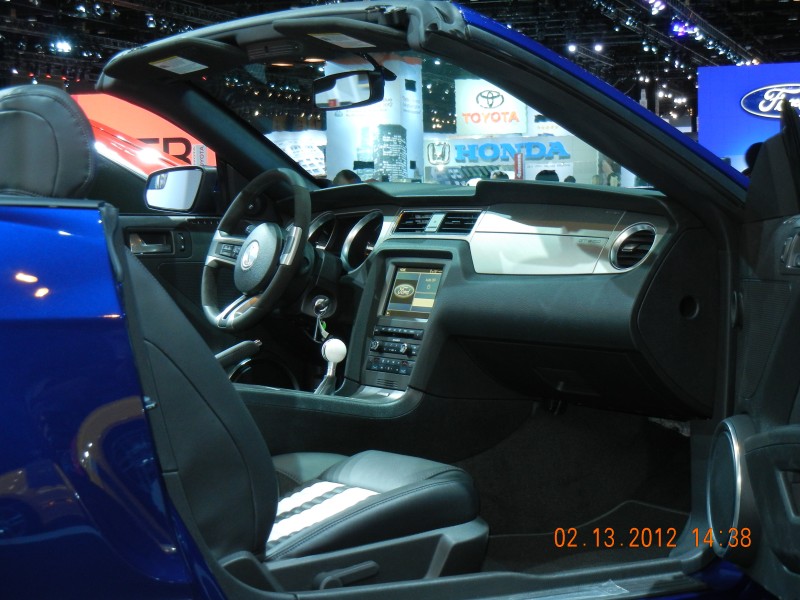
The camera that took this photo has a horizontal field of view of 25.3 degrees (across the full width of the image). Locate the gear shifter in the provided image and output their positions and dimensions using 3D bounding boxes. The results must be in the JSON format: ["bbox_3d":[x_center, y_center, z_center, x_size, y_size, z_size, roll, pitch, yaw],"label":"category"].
[{"bbox_3d":[-0.137,0.135,3.507,0.070,0.130,0.060,-2,3,-33],"label":"gear shifter"}]

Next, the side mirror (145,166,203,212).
[{"bbox_3d":[-0.516,-0.270,4.342,0.205,0.120,0.110,2,4,42],"label":"side mirror"}]

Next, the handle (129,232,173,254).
[{"bbox_3d":[-0.569,-0.129,4.061,0.110,0.052,0.035,-2,3,-33],"label":"handle"}]

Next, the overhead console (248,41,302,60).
[{"bbox_3d":[-0.247,-0.487,3.473,0.052,0.030,0.155,15,-7,-34],"label":"overhead console"}]

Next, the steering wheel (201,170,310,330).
[{"bbox_3d":[-0.298,-0.105,3.821,0.090,0.375,0.375,26,-12,-31],"label":"steering wheel"}]

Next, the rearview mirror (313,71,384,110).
[{"bbox_3d":[-0.101,-0.412,3.499,0.045,0.065,0.245,-7,6,-26],"label":"rearview mirror"}]

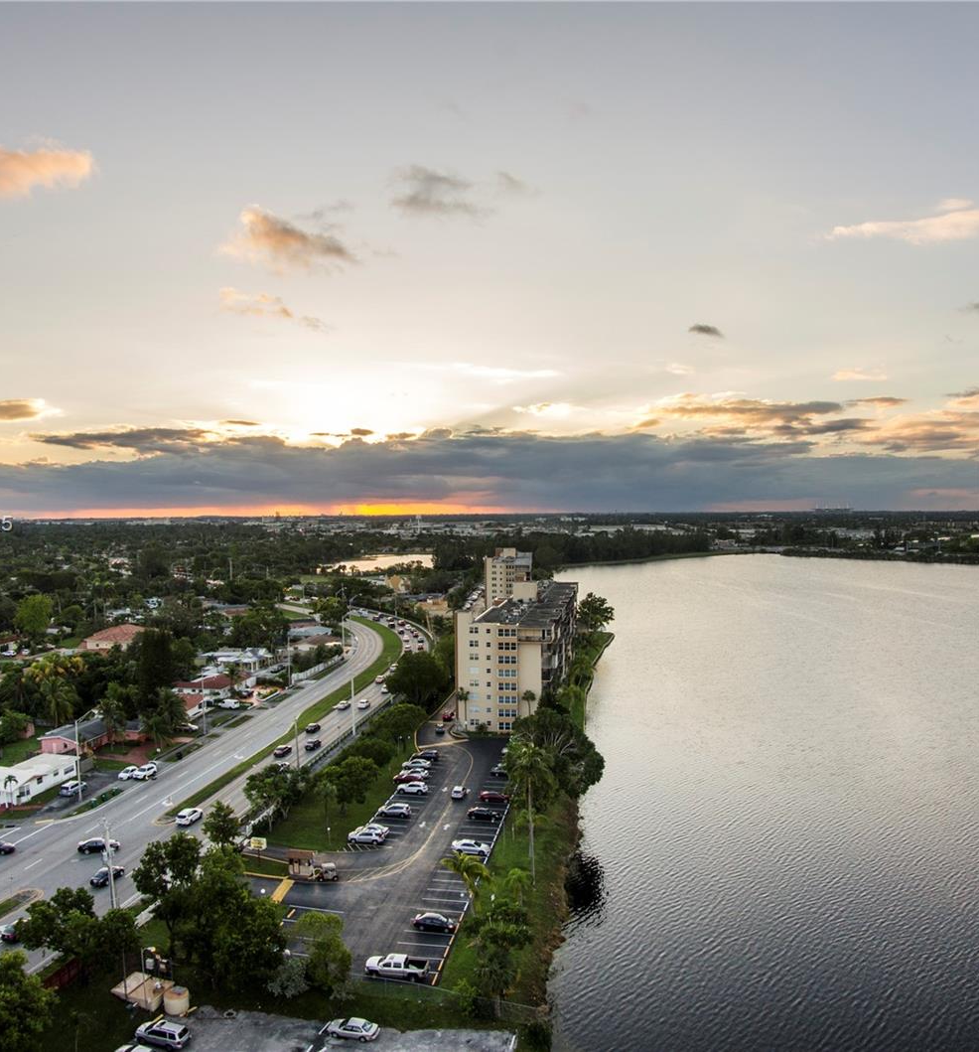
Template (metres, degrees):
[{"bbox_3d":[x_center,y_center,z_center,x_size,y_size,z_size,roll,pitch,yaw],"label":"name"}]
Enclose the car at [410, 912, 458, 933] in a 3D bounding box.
[{"bbox_3d":[-6.070,43.210,91.030,4.500,1.450,1.780,0,1,14],"label":"car"}]

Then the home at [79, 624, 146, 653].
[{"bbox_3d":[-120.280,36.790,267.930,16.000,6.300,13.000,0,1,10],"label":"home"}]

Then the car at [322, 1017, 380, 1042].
[{"bbox_3d":[-11.910,44.280,73.550,4.700,1.420,1.780,0,1,14],"label":"car"}]

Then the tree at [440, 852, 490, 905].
[{"bbox_3d":[-2.360,40.480,95.310,5.200,6.100,5.200,0,1,10],"label":"tree"}]

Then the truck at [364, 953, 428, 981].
[{"bbox_3d":[-8.960,43.180,81.790,5.850,1.870,2.000,0,1,15],"label":"truck"}]

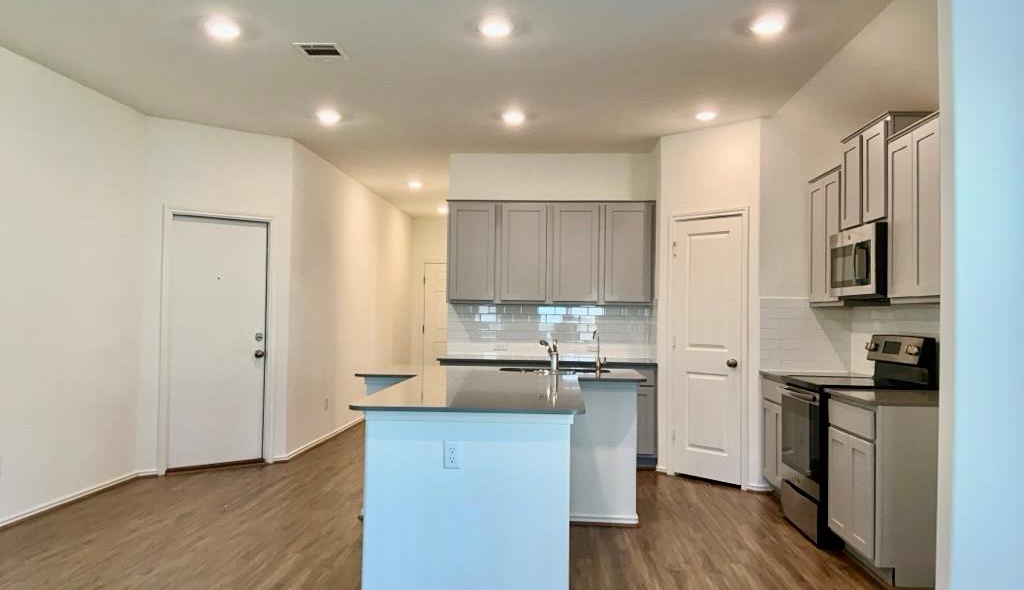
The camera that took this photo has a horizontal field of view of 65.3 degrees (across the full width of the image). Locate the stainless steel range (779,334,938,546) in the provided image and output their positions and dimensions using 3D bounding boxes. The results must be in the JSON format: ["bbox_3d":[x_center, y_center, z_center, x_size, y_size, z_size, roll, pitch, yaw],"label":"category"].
[{"bbox_3d":[2.032,0.833,4.775,0.690,1.170,0.760,1,-1,4],"label":"stainless steel range"}]

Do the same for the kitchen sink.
[{"bbox_3d":[0.284,0.616,5.399,0.760,0.200,0.470,1,-1,4],"label":"kitchen sink"}]

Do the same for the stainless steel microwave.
[{"bbox_3d":[2.249,-0.195,4.831,0.400,0.430,0.750,1,-2,3],"label":"stainless steel microwave"}]

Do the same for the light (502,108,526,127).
[{"bbox_3d":[0.016,-1.333,6.022,0.175,0.030,0.175,1,-1,4],"label":"light"}]

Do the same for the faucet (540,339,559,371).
[{"bbox_3d":[0.246,0.403,5.281,0.075,0.220,0.200,1,-2,-26],"label":"faucet"}]

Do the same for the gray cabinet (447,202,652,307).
[{"bbox_3d":[0.355,-0.362,7.216,1.830,0.923,0.325,1,-2,3],"label":"gray cabinet"}]

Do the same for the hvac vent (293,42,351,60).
[{"bbox_3d":[-1.084,-1.383,4.557,0.255,0.025,0.275,1,-1,4],"label":"hvac vent"}]

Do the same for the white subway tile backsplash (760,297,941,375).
[{"bbox_3d":[2.118,0.264,4.861,0.655,0.550,2.160,1,-2,3],"label":"white subway tile backsplash"}]

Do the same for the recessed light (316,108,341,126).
[{"bbox_3d":[-1.395,-1.350,6.084,0.175,0.030,0.175,1,-1,4],"label":"recessed light"}]

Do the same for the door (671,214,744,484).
[{"bbox_3d":[1.559,0.426,6.374,0.050,2.050,0.615,2,-2,-43],"label":"door"}]

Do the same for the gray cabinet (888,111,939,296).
[{"bbox_3d":[2.249,-0.414,4.131,0.325,0.920,0.660,1,-2,3],"label":"gray cabinet"}]

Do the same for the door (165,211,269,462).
[{"bbox_3d":[-2.407,0.376,6.565,0.800,2.020,0.050,2,-2,-41],"label":"door"}]

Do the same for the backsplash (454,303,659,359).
[{"bbox_3d":[0.365,0.331,7.355,1.890,0.480,0.020,1,-2,3],"label":"backsplash"}]

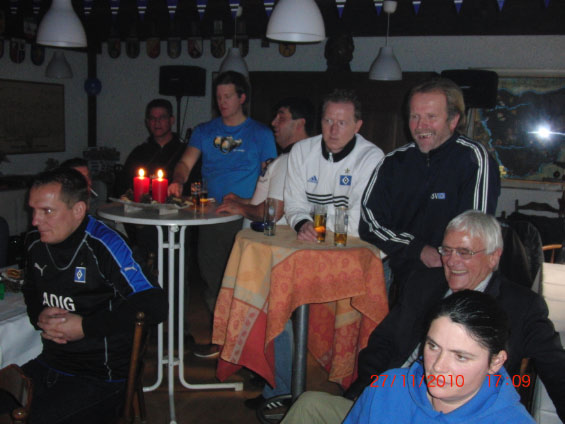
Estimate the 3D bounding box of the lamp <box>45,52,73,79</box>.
[{"bbox_3d":[-2.179,-1.430,5.876,0.285,0.260,0.285,2,7,0],"label":"lamp"}]

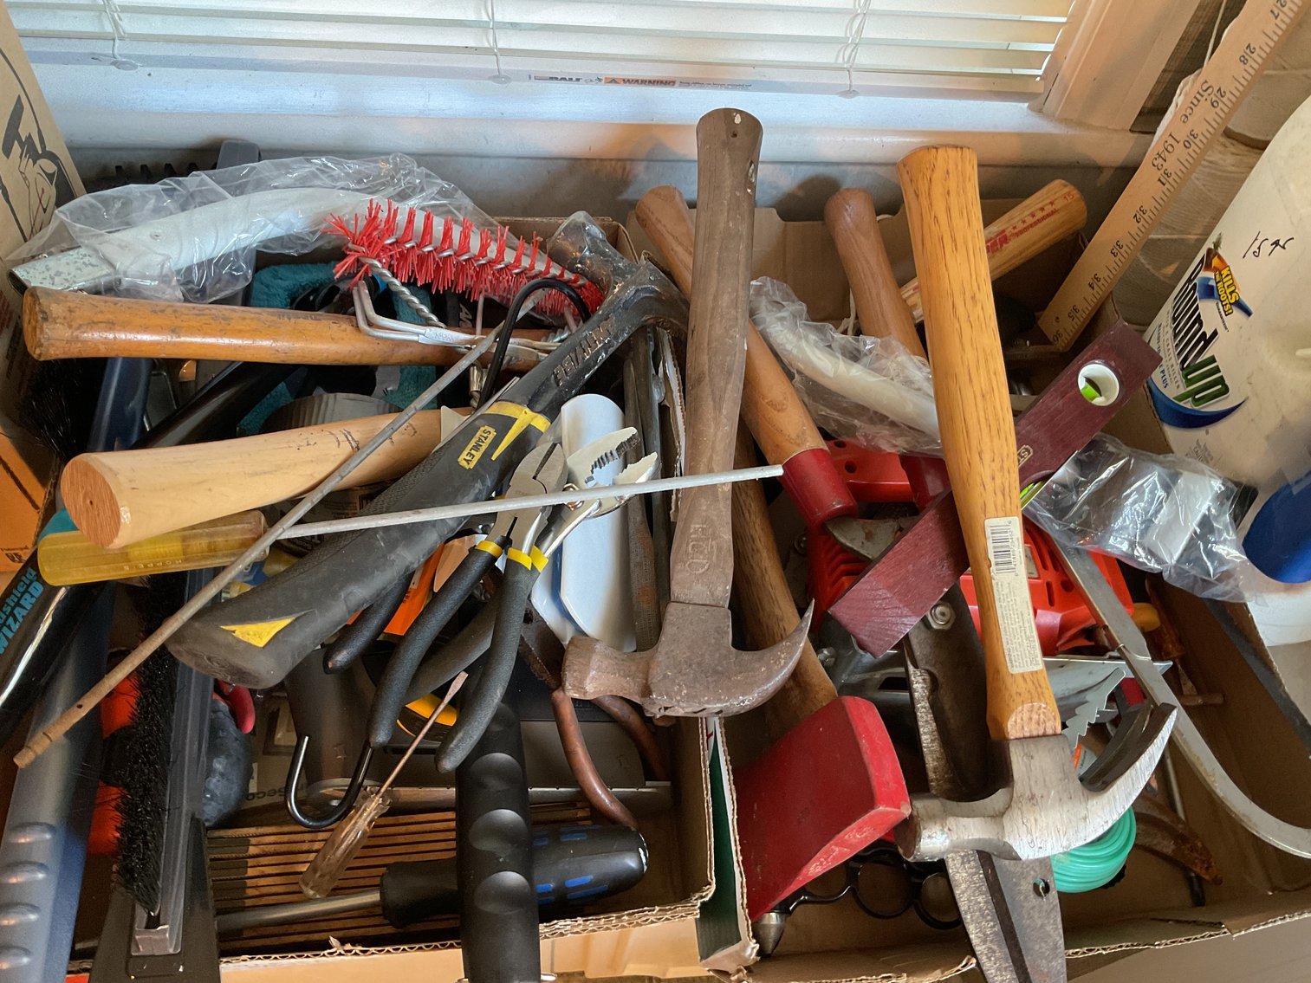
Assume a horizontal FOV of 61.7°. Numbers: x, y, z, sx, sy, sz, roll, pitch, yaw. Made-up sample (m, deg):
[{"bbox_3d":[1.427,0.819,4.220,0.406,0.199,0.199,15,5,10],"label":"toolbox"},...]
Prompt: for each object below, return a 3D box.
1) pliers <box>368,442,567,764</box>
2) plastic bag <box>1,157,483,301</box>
[{"bbox_3d":[-0.087,0.053,0.562,0.057,0.016,0.183,19,67,6],"label":"pliers"},{"bbox_3d":[-0.222,-0.147,0.613,0.270,0.055,0.070,-7,56,-12],"label":"plastic bag"}]

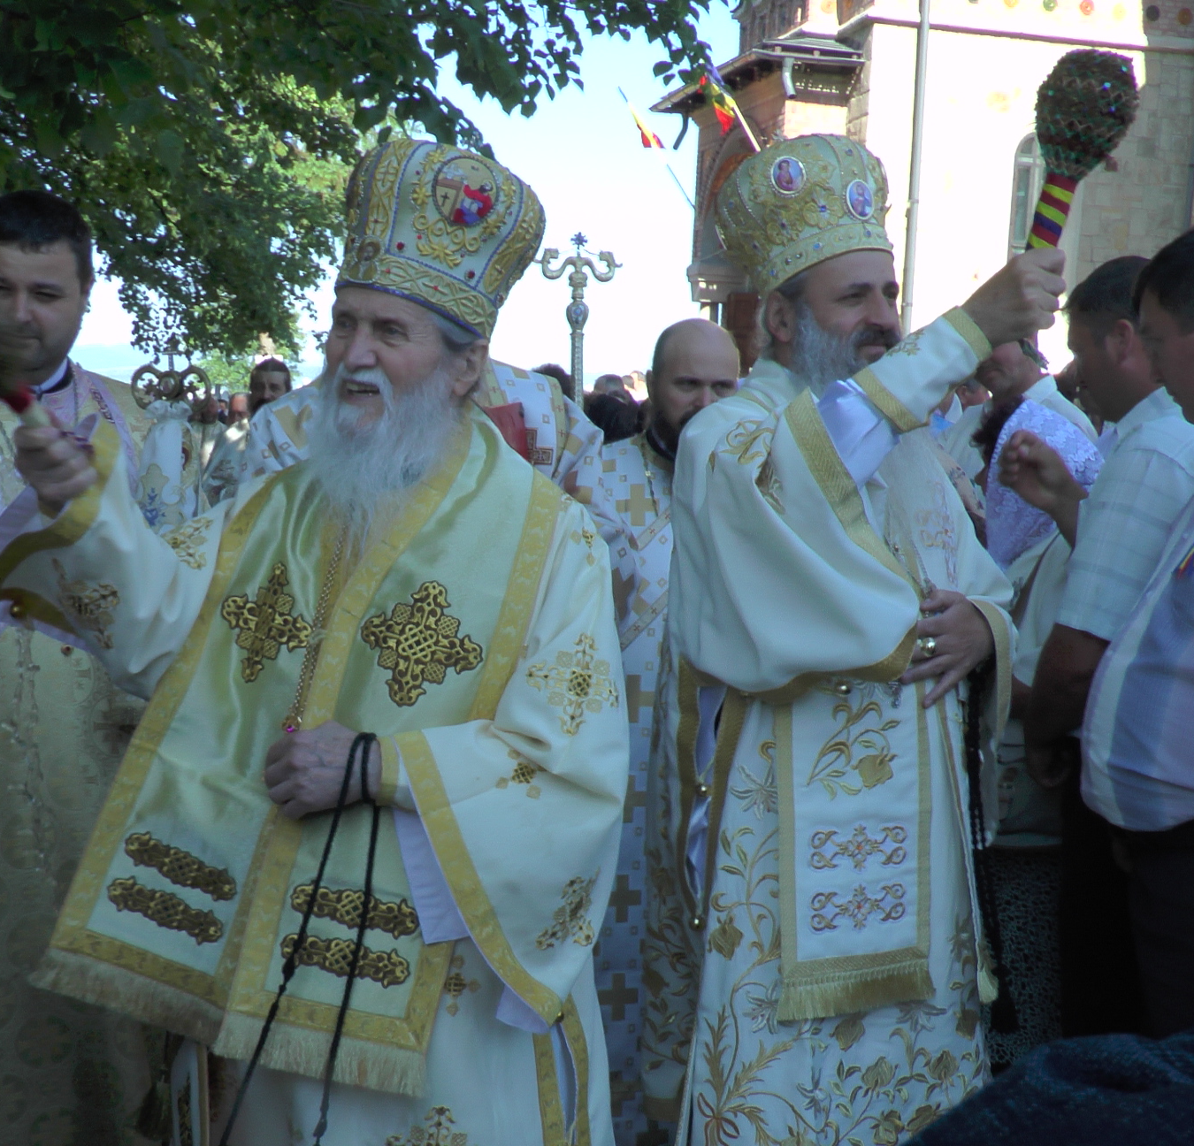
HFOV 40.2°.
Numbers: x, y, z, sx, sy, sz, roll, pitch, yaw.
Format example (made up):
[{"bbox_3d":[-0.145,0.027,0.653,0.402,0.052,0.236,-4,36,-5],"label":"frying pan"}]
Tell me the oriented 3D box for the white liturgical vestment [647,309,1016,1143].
[{"bbox_3d":[0.348,0.407,2.386,0.570,1.500,0.530,-2,8,-33],"label":"white liturgical vestment"}]

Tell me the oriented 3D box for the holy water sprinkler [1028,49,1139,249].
[{"bbox_3d":[0.611,-0.528,2.130,0.128,0.320,0.128,9,14,-34],"label":"holy water sprinkler"}]

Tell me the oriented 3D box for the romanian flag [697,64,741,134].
[{"bbox_3d":[0.974,-3.777,13.000,0.420,0.620,0.250,3,7,6],"label":"romanian flag"}]

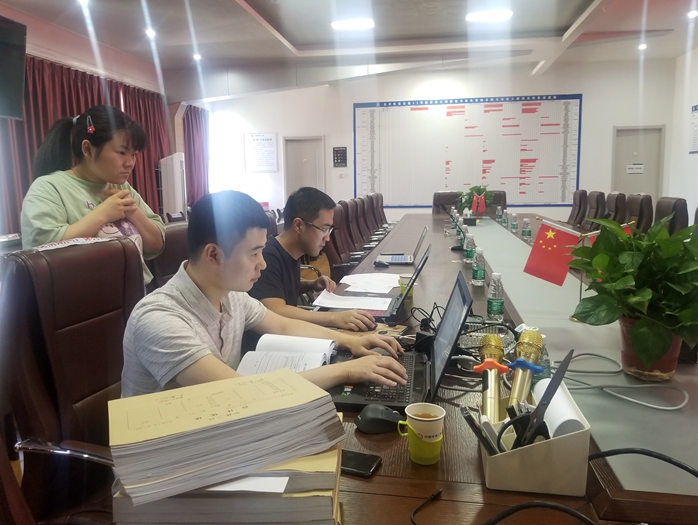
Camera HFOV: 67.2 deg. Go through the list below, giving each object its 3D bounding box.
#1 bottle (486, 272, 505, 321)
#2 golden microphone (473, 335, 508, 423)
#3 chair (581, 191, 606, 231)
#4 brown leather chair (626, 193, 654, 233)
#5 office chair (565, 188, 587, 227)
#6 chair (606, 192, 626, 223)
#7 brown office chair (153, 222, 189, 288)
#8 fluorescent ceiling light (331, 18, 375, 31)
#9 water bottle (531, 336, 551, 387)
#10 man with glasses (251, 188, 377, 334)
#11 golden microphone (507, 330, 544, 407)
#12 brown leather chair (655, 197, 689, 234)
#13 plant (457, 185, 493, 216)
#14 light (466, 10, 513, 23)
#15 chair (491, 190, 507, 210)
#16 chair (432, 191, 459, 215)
[{"bbox_3d":[0.549,0.127,1.962,0.062,0.173,0.062,0,9,10],"label":"bottle"},{"bbox_3d":[0.276,0.248,1.018,0.062,0.235,0.060,0,6,10],"label":"golden microphone"},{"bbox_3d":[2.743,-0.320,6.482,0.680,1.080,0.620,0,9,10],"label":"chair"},{"bbox_3d":[2.502,-0.096,5.080,0.680,1.080,0.620,0,9,10],"label":"brown leather chair"},{"bbox_3d":[3.113,-0.498,7.727,0.660,1.080,0.600,1,9,10],"label":"office chair"},{"bbox_3d":[2.858,-0.263,6.226,0.660,1.080,0.600,1,9,10],"label":"chair"},{"bbox_3d":[-0.592,0.337,2.672,0.680,1.080,0.620,0,9,10],"label":"brown office chair"},{"bbox_3d":[0.065,-3.462,7.616,0.600,0.070,0.330,0,9,10],"label":"fluorescent ceiling light"},{"bbox_3d":[0.455,0.237,1.269,0.062,0.173,0.062,0,9,10],"label":"water bottle"},{"bbox_3d":[-0.181,0.331,2.108,0.700,1.250,0.520,0,9,10],"label":"man with glasses"},{"bbox_3d":[0.322,0.249,1.026,0.062,0.235,0.060,15,9,7],"label":"golden microphone"},{"bbox_3d":[2.604,-0.029,4.736,0.660,1.080,0.600,1,9,10],"label":"brown leather chair"},{"bbox_3d":[1.736,-0.836,7.189,0.480,0.415,0.450,0,9,10],"label":"plant"},{"bbox_3d":[1.742,-3.078,6.529,0.570,0.070,0.460,1,9,10],"label":"light"},{"bbox_3d":[2.214,-0.569,8.289,0.600,1.080,0.660,1,9,10],"label":"chair"},{"bbox_3d":[1.573,-0.575,8.398,0.600,1.080,0.660,1,9,10],"label":"chair"}]

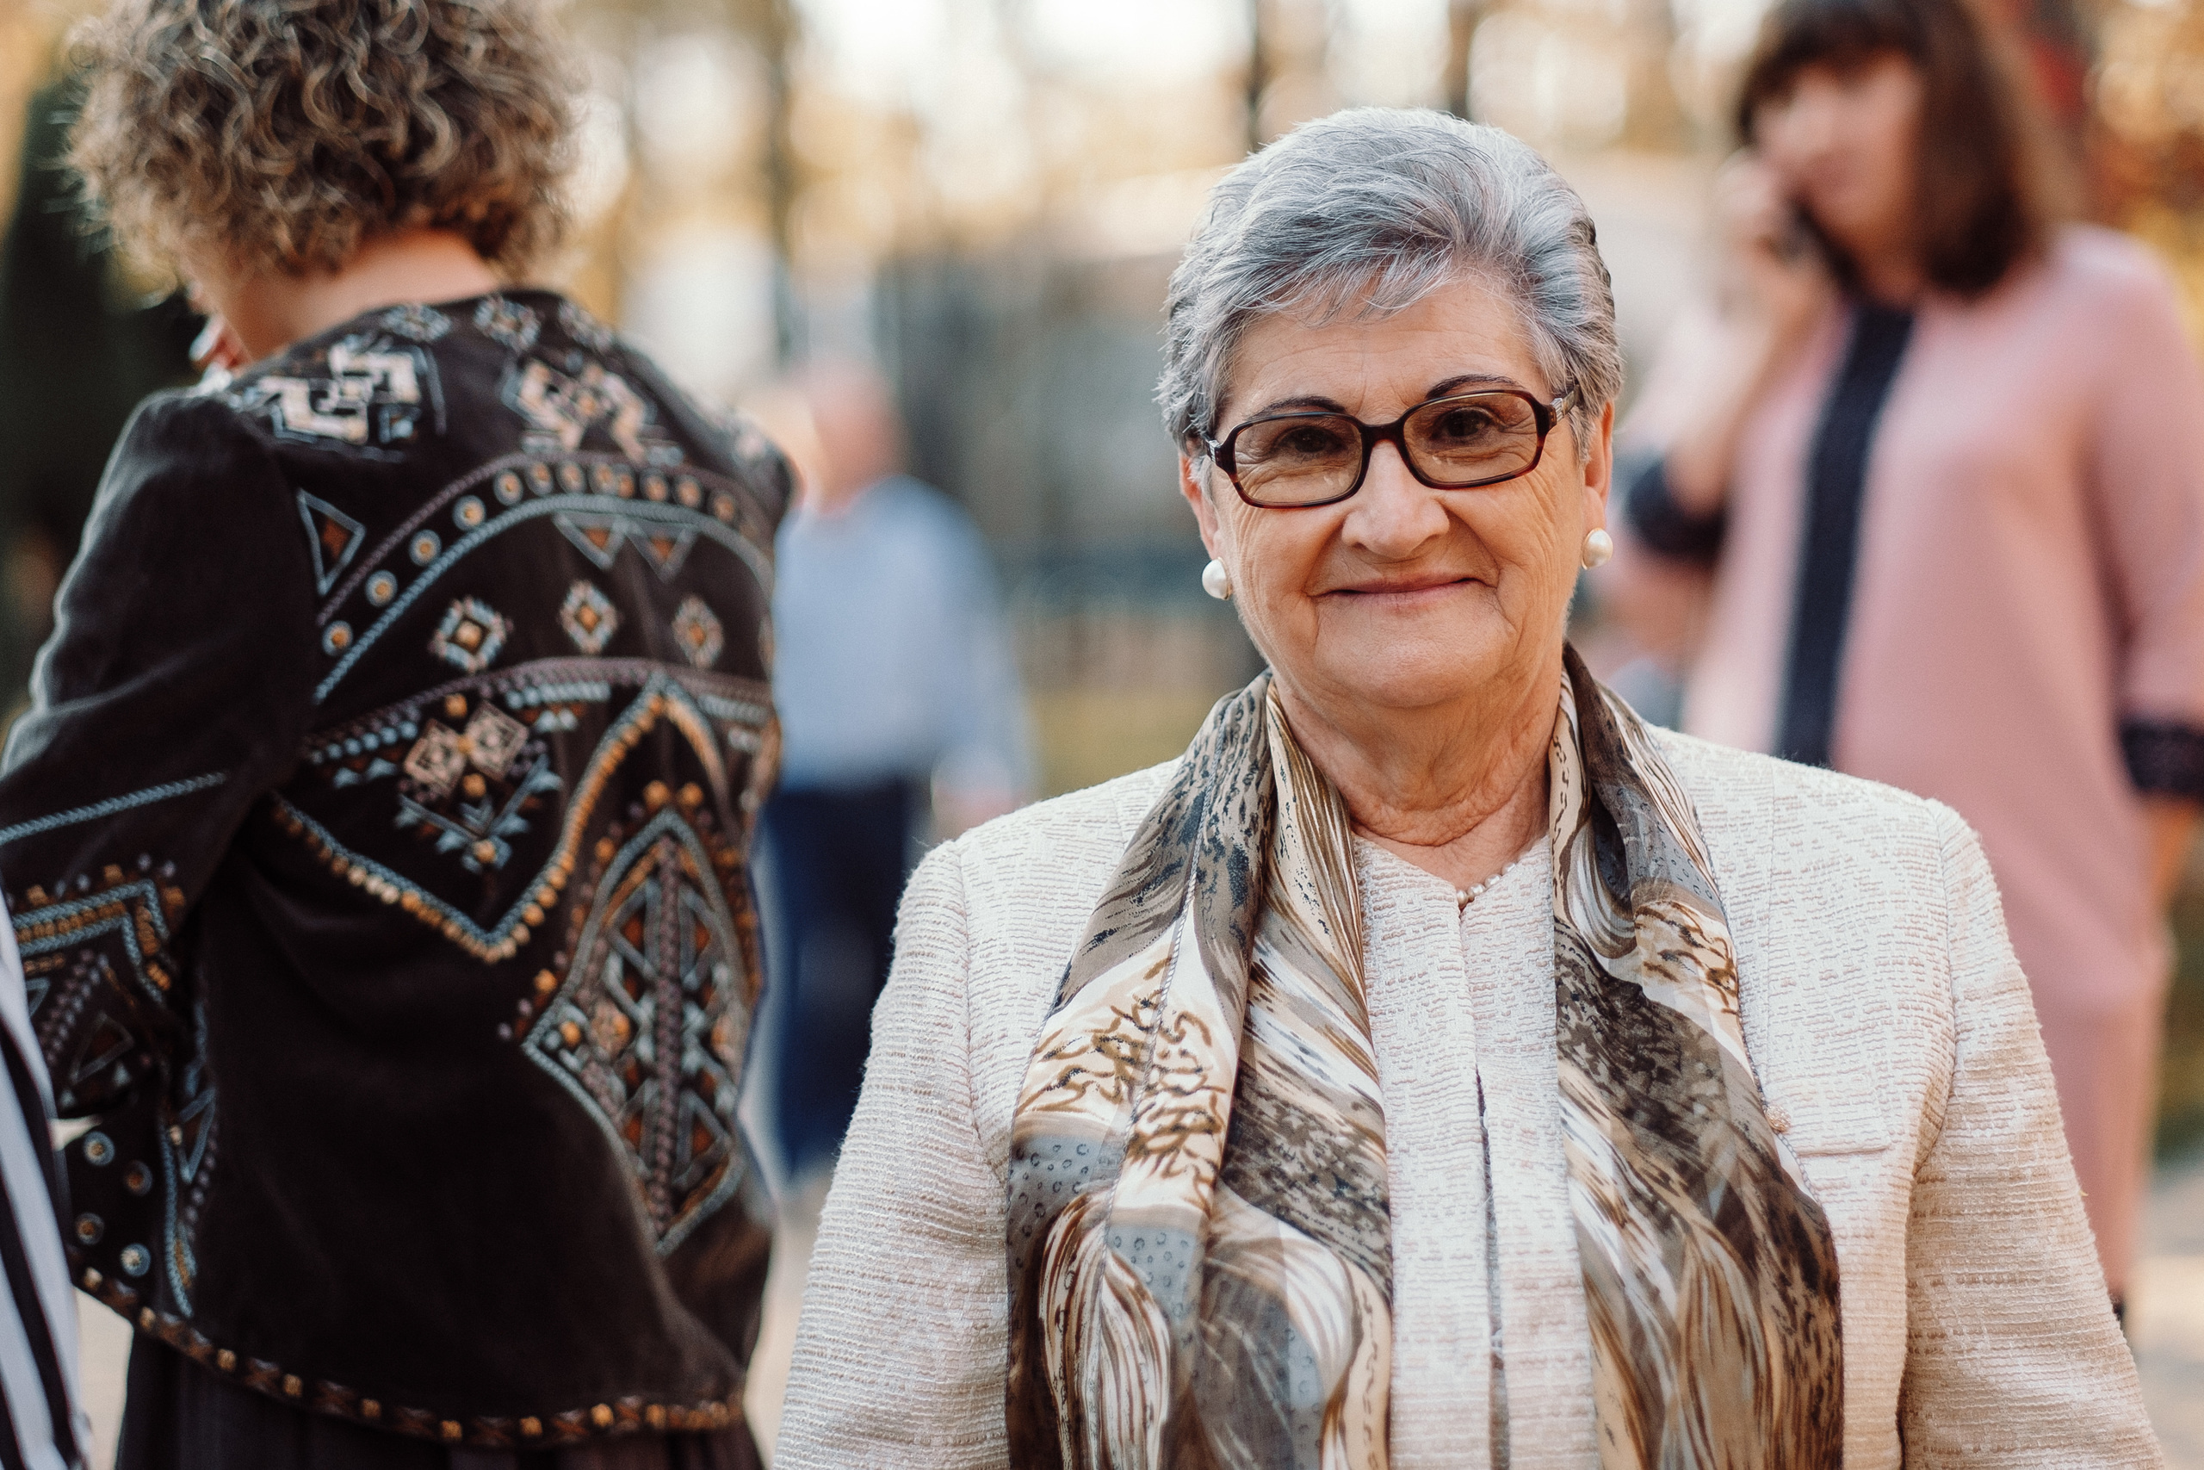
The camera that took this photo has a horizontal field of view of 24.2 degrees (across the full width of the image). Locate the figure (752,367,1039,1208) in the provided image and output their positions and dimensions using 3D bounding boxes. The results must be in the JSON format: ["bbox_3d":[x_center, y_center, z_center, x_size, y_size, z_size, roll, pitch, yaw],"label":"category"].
[{"bbox_3d":[-0.433,0.091,10.300,0.520,1.690,0.360,2,3,34],"label":"figure"}]

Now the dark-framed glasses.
[{"bbox_3d":[0.117,-0.126,2.114,0.146,0.045,0.140,-6,10,4],"label":"dark-framed glasses"}]

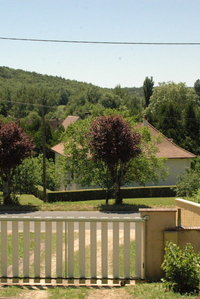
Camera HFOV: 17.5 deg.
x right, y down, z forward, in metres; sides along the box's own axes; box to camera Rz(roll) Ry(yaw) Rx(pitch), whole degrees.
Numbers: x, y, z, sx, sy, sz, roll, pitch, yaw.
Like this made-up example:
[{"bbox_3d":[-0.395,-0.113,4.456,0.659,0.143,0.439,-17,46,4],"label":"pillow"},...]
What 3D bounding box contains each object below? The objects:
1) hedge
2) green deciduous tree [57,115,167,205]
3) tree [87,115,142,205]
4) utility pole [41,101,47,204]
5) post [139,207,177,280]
[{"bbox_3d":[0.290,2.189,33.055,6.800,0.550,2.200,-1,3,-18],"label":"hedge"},{"bbox_3d":[0.597,0.430,31.000,5.252,4.345,4.600,0,2,0],"label":"green deciduous tree"},{"bbox_3d":[0.677,0.467,30.300,2.520,4.200,2.400,0,2,0],"label":"tree"},{"bbox_3d":[-2.647,0.119,31.000,0.170,4.824,0.170,-2,2,0],"label":"utility pole"},{"bbox_3d":[1.338,2.180,14.850,0.869,1.627,0.350,0,2,0],"label":"post"}]

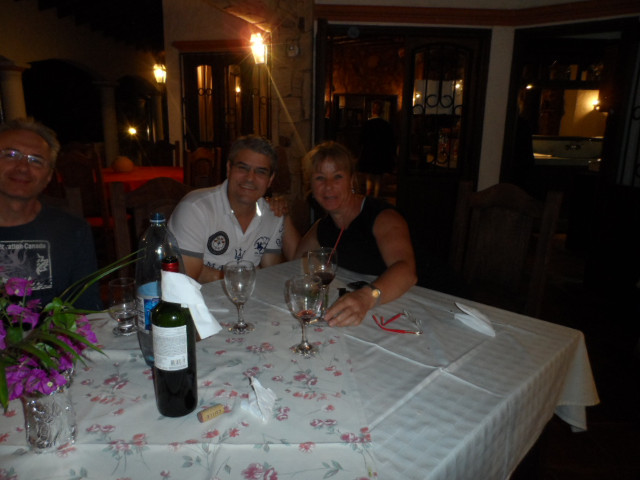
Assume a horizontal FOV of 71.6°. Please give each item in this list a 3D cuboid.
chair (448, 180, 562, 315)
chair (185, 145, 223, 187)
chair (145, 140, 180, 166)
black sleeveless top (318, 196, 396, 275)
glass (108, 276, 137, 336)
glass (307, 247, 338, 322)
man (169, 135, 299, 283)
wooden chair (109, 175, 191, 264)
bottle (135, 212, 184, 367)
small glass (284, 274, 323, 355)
[{"bbox_3d":[0.708,0.321,2.031,0.480,1.100,0.520,13,17,43],"label":"chair"},{"bbox_3d":[-1.380,-0.526,5.176,0.480,1.100,0.520,-5,14,-26],"label":"chair"},{"bbox_3d":[-1.766,-0.532,4.921,0.470,1.120,0.500,0,12,-6],"label":"chair"},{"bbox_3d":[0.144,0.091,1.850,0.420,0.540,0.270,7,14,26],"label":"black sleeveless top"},{"bbox_3d":[-0.520,0.174,1.163,0.070,0.133,0.070,1,12,0],"label":"glass"},{"bbox_3d":[0.009,0.128,1.250,0.081,0.206,0.081,1,12,0],"label":"glass"},{"bbox_3d":[-0.335,0.244,1.720,0.560,1.271,0.750,-5,13,-26],"label":"man"},{"bbox_3d":[-0.561,0.283,1.961,0.500,1.085,0.470,12,16,43],"label":"wooden chair"},{"bbox_3d":[-0.354,0.113,0.965,0.099,0.343,0.099,1,12,0],"label":"bottle"},{"bbox_3d":[-0.034,0.190,1.105,0.083,0.185,0.083,1,12,0],"label":"small glass"}]

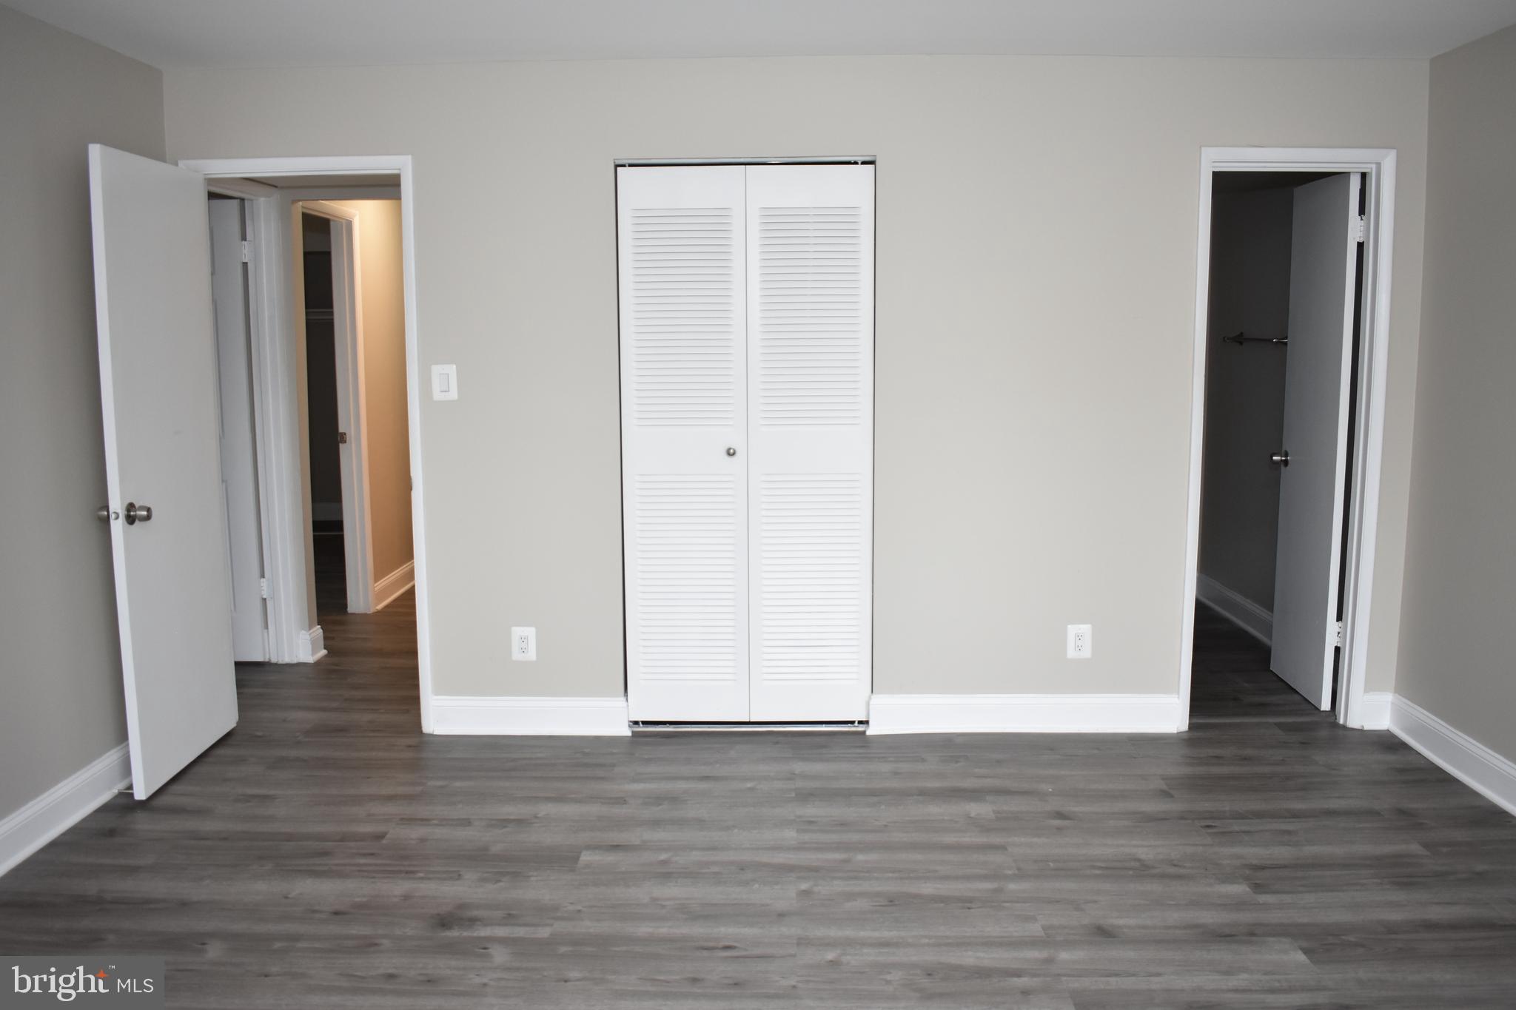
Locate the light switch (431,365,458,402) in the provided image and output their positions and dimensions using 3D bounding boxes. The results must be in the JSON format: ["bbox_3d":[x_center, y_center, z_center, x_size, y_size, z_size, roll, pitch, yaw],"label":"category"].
[{"bbox_3d":[-1.130,-0.441,4.101,0.088,0.128,0.010,0,7,1],"label":"light switch"}]

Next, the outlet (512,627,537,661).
[{"bbox_3d":[-0.866,0.517,4.209,0.089,0.126,0.010,0,7,1],"label":"outlet"}]

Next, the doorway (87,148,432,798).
[{"bbox_3d":[-1.629,-0.147,3.822,0.815,2.094,0.780,0,7,1],"label":"doorway"}]

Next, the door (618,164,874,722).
[{"bbox_3d":[-0.032,-0.197,4.143,0.910,2.023,0.035,0,7,1],"label":"door"}]

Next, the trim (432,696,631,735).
[{"bbox_3d":[-0.846,0.784,4.234,0.733,0.144,0.022,0,7,1],"label":"trim"}]

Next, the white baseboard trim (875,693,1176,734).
[{"bbox_3d":[0.990,0.777,4.217,1.152,0.147,0.022,0,7,1],"label":"white baseboard trim"}]

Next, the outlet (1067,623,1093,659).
[{"bbox_3d":[1.187,0.506,4.190,0.090,0.127,0.010,0,7,1],"label":"outlet"}]

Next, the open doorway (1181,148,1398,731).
[{"bbox_3d":[1.903,-0.209,4.162,0.680,2.113,0.140,0,7,1],"label":"open doorway"}]

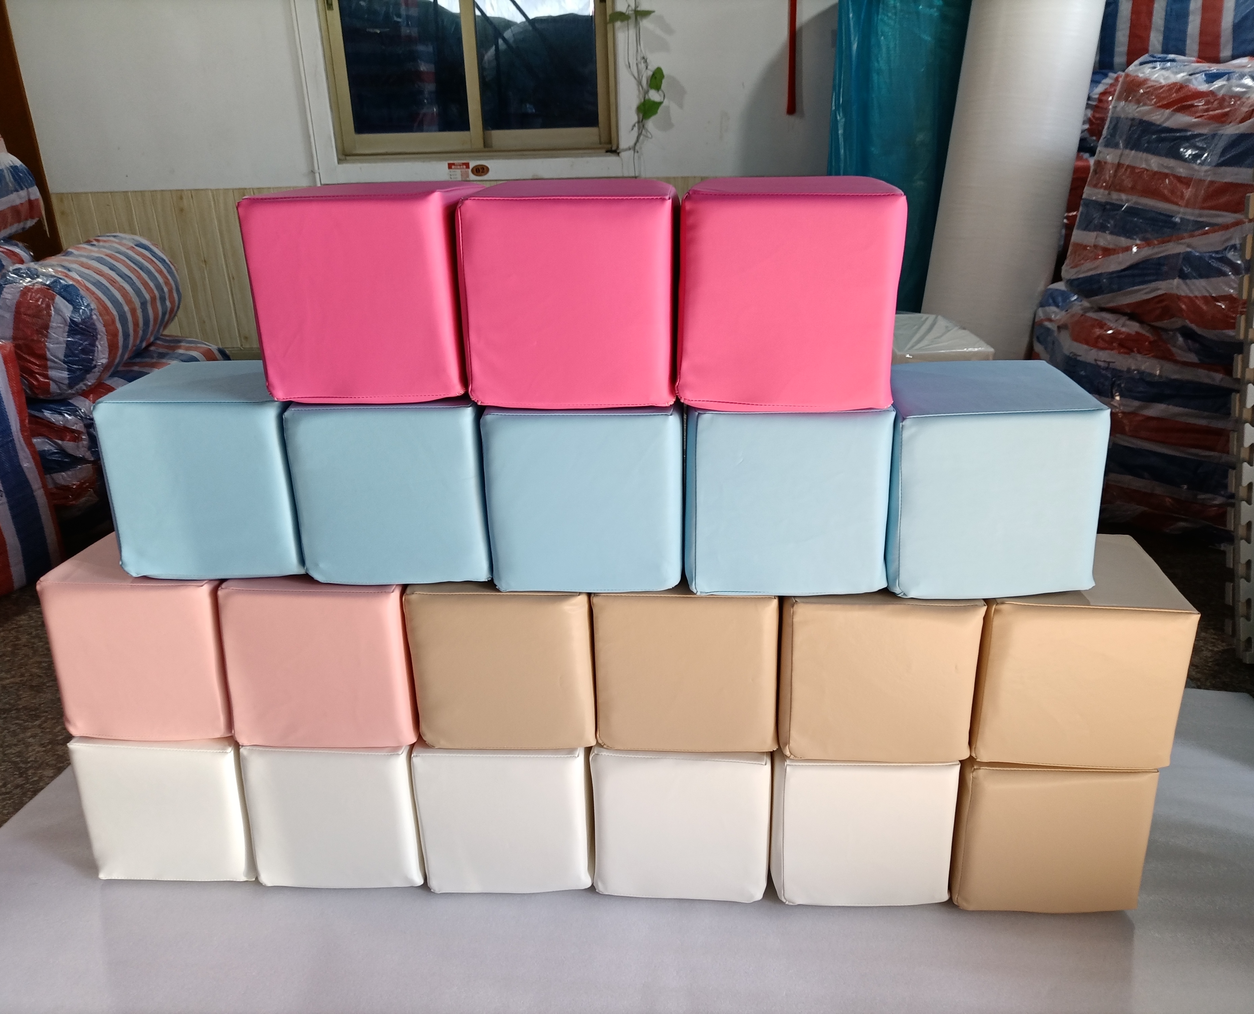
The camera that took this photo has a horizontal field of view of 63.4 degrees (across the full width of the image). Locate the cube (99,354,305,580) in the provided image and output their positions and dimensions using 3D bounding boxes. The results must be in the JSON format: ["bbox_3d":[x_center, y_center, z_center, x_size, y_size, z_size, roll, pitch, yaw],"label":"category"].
[{"bbox_3d":[-0.588,-0.065,1.521,0.264,0.263,0.261,0,21,1],"label":"cube"}]

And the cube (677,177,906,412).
[{"bbox_3d":[0.210,-0.293,1.351,0.264,0.263,0.261,1,21,6],"label":"cube"}]

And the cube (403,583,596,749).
[{"bbox_3d":[-0.167,0.181,1.524,0.253,0.251,0.253,0,23,2],"label":"cube"}]

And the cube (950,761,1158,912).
[{"bbox_3d":[0.636,0.446,1.615,0.264,0.263,0.261,0,21,3],"label":"cube"}]

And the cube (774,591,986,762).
[{"bbox_3d":[0.348,0.189,1.484,0.253,0.251,0.253,0,23,2],"label":"cube"}]

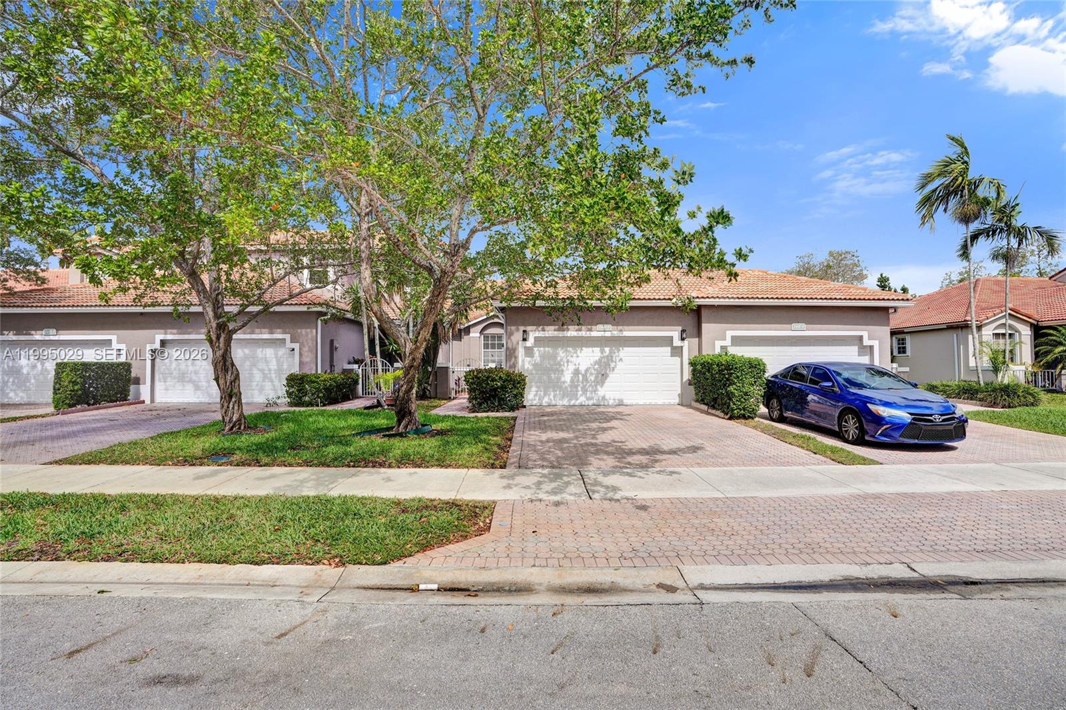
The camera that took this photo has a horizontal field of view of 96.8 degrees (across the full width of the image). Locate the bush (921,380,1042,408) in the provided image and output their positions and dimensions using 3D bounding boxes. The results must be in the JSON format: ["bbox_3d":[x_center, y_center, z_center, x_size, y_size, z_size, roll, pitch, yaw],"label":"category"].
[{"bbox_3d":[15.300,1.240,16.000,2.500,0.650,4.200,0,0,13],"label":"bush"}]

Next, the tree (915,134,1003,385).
[{"bbox_3d":[14.850,-3.100,16.500,3.100,9.200,2.800,0,0,0],"label":"tree"}]

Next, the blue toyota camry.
[{"bbox_3d":[6.980,0.950,10.500,1.830,1.470,4.850,0,1,0],"label":"blue toyota camry"}]

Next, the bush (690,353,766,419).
[{"bbox_3d":[5.400,0.820,13.000,1.250,1.600,2.300,0,0,0],"label":"bush"}]

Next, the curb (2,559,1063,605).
[{"bbox_3d":[0.000,1.920,4.080,9.300,0.150,0.650,0,0,0],"label":"curb"}]

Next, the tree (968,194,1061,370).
[{"bbox_3d":[16.750,-2.150,16.600,3.500,7.400,3.200,0,0,0],"label":"tree"}]

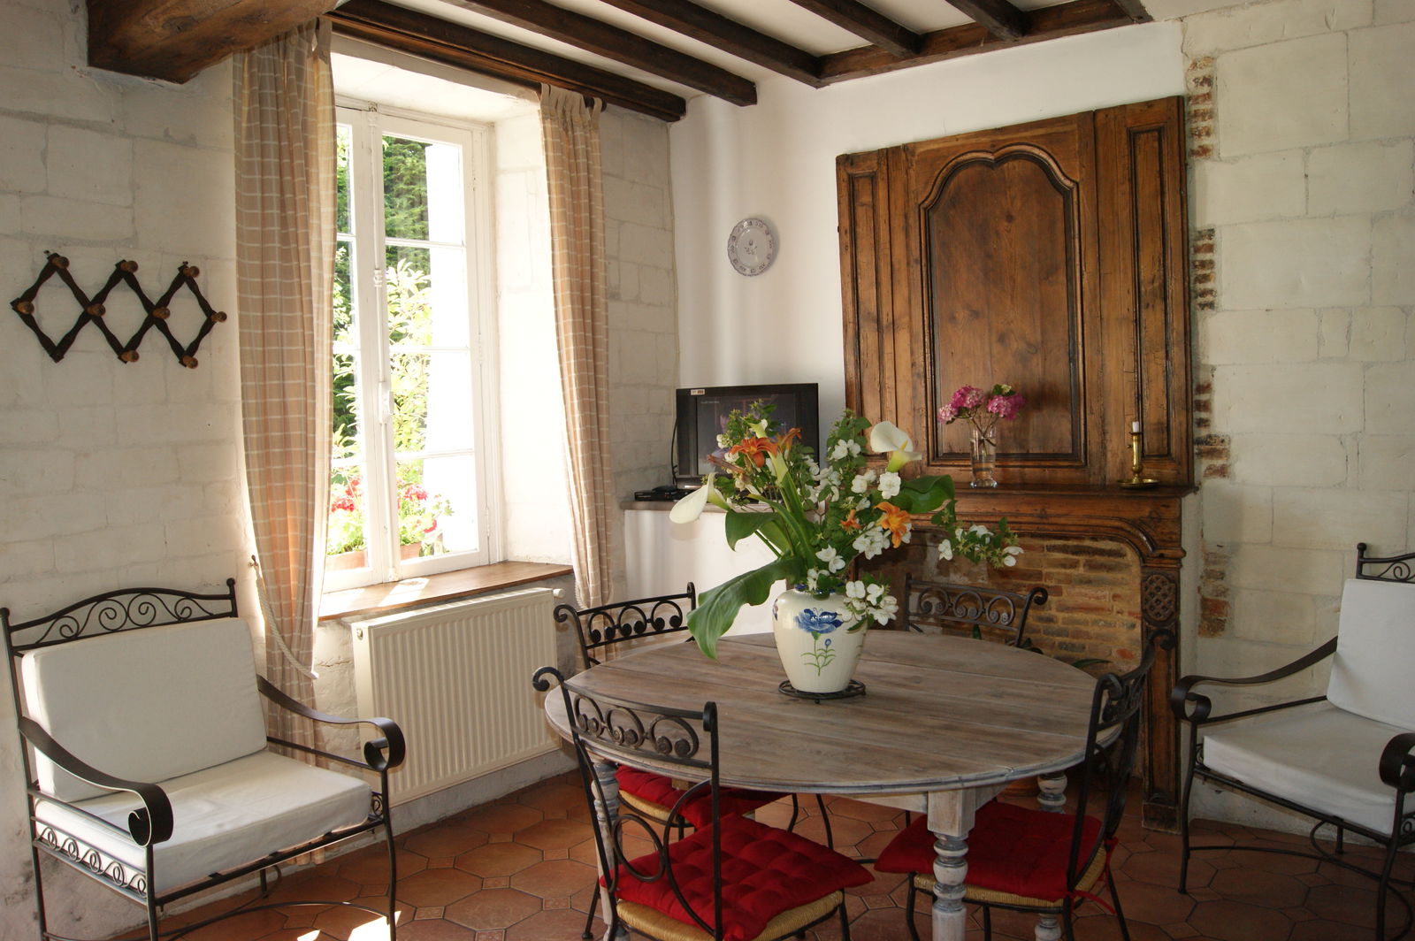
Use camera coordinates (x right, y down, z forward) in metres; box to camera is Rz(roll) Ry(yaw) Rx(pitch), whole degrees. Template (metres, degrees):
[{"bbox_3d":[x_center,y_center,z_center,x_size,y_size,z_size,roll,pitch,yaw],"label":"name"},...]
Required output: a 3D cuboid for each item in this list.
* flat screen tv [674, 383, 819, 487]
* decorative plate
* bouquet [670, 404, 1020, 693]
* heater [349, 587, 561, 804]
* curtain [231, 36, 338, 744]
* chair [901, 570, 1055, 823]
[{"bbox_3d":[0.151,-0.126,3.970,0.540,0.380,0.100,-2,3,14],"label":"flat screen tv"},{"bbox_3d":[0.173,-0.874,4.150,0.230,0.230,0.030,-1,3,33],"label":"decorative plate"},{"bbox_3d":[0.291,0.130,2.260,0.740,0.550,0.560,-2,3,3],"label":"bouquet"},{"bbox_3d":[-0.838,0.762,3.688,0.105,0.590,0.757,0,4,41],"label":"heater"},{"bbox_3d":[-1.234,-0.102,3.219,0.150,2.570,0.350,0,4,41],"label":"curtain"},{"bbox_3d":[0.517,0.752,2.620,0.450,0.905,0.530,0,4,45],"label":"chair"}]

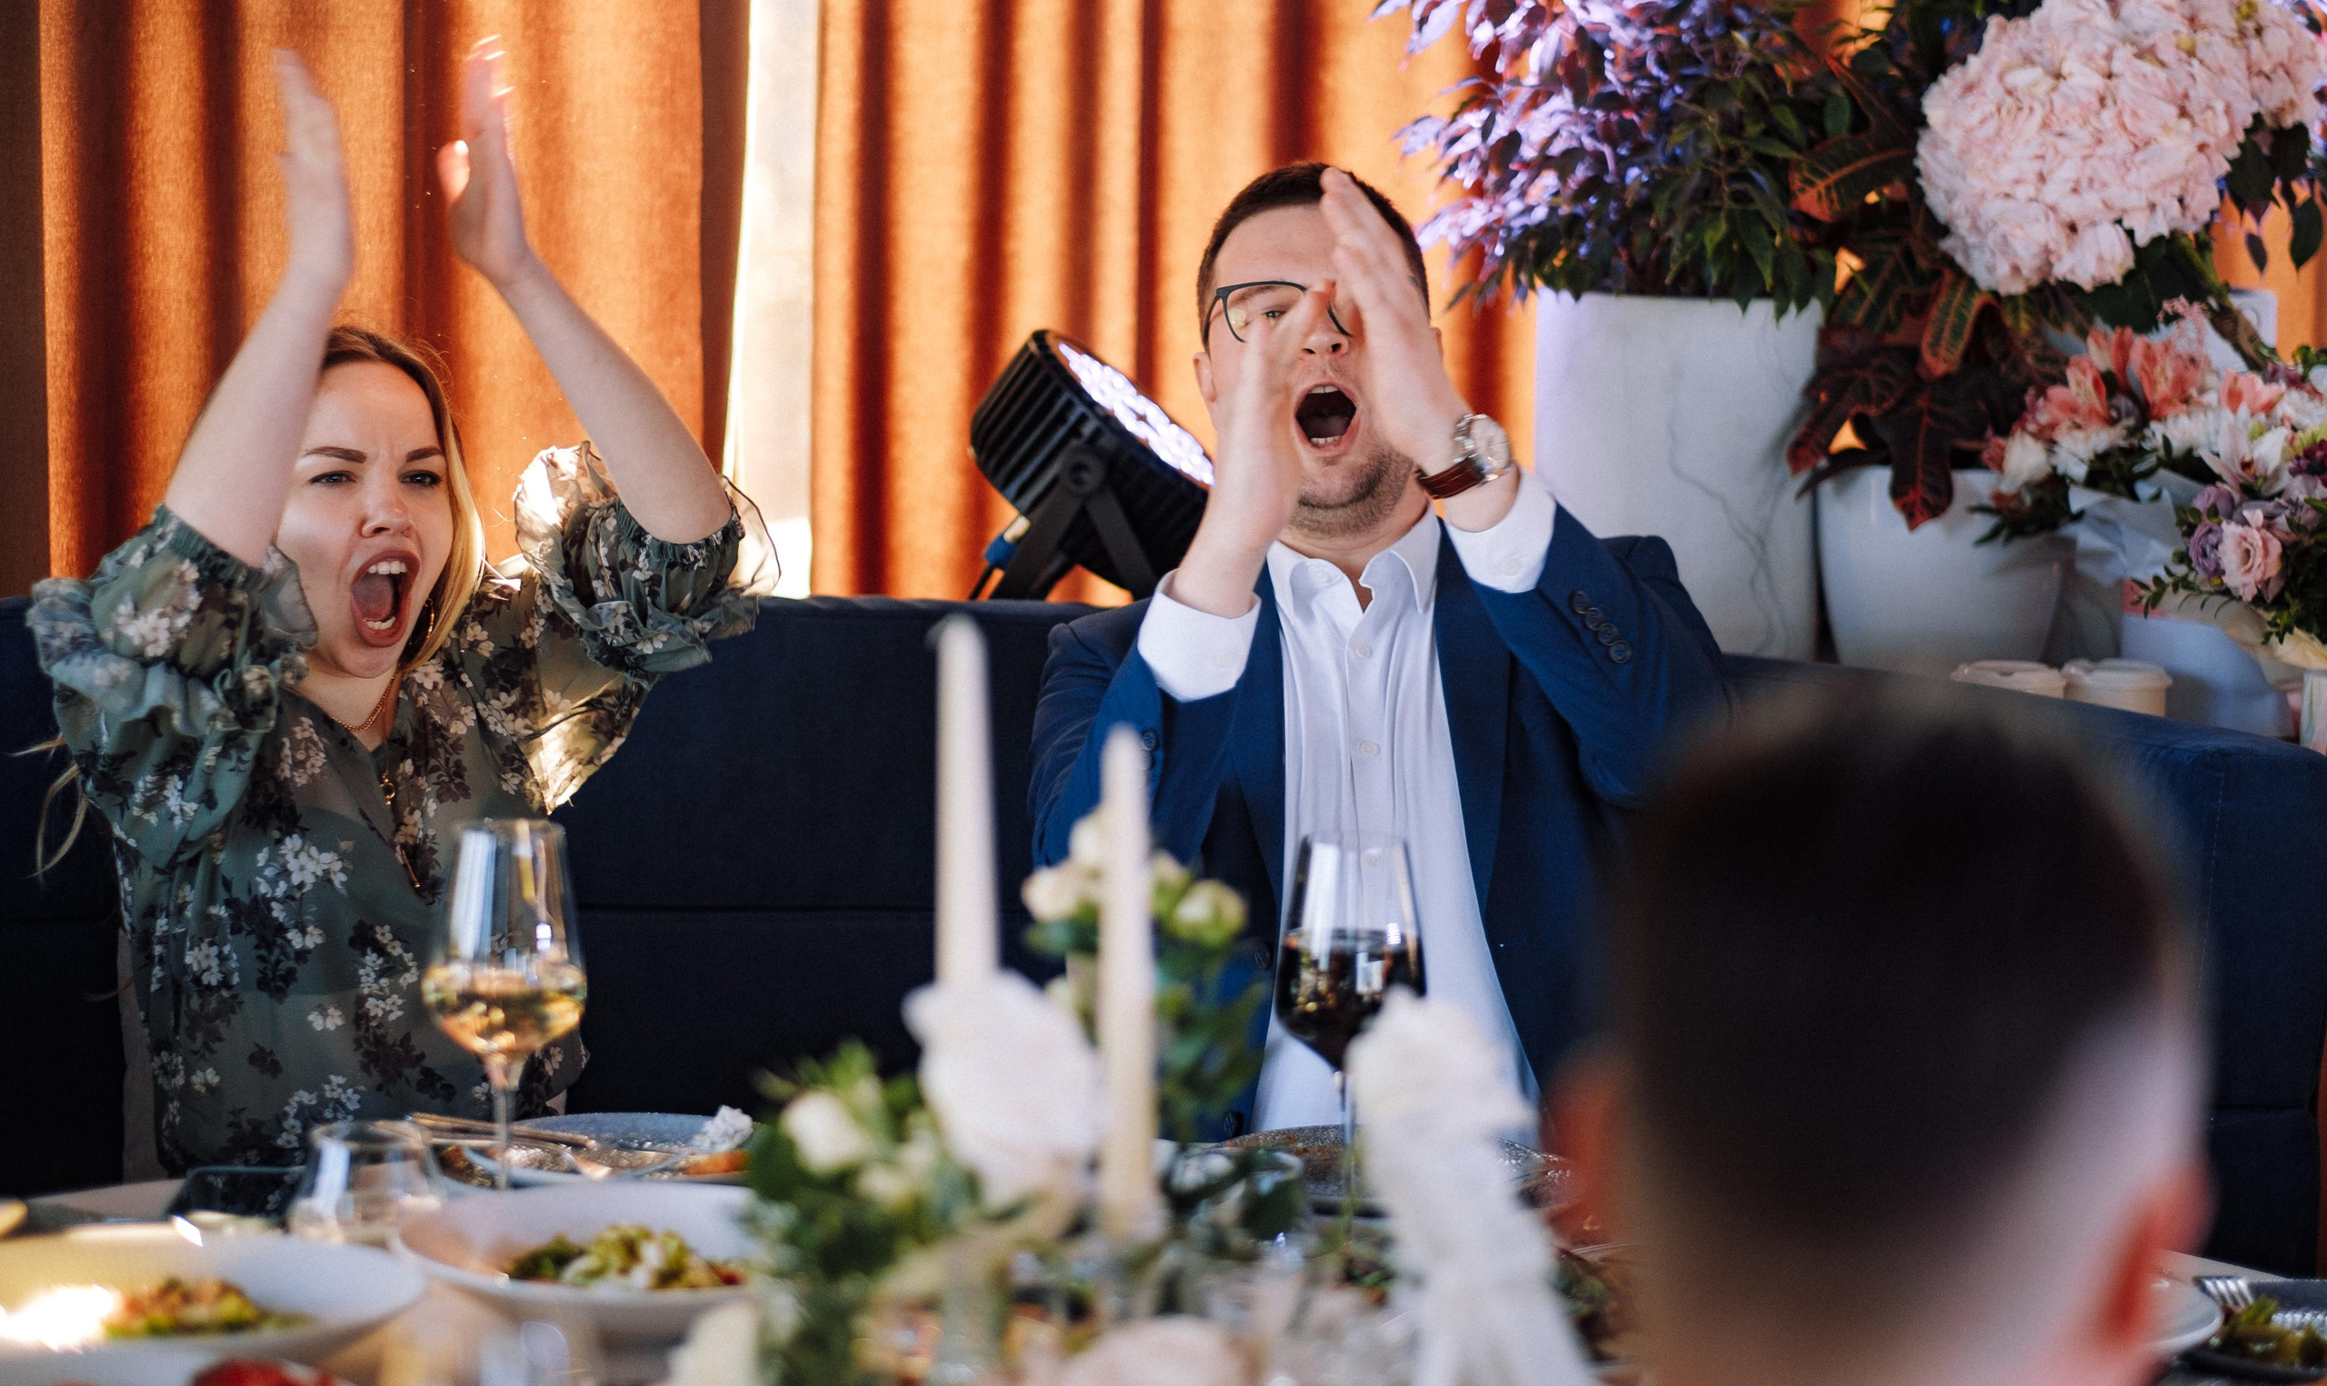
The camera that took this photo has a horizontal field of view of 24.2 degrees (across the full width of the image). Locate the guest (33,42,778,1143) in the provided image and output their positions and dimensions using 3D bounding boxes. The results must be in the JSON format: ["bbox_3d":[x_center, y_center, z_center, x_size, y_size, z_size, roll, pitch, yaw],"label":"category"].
[{"bbox_3d":[-0.489,0.278,3.496,0.500,1.390,0.800,0,8,-6],"label":"guest"}]

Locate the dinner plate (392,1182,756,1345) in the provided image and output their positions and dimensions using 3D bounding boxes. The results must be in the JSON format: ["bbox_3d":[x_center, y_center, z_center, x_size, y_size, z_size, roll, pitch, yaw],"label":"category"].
[{"bbox_3d":[-0.267,0.306,2.792,0.260,0.052,0.260,1,8,0],"label":"dinner plate"}]

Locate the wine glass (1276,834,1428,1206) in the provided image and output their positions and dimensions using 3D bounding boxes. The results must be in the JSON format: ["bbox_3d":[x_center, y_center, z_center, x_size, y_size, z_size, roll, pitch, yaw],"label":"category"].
[{"bbox_3d":[0.101,0.192,3.006,0.084,0.225,0.084,1,8,0],"label":"wine glass"}]

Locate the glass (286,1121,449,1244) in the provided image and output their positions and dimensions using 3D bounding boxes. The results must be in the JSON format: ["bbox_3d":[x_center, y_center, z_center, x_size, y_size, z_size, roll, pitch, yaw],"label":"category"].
[{"bbox_3d":[-0.419,0.275,2.866,0.084,0.086,0.084,1,8,0],"label":"glass"}]

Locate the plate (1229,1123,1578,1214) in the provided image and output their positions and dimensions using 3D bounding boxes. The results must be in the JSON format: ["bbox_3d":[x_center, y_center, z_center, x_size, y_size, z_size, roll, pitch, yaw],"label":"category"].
[{"bbox_3d":[0.128,0.281,3.089,0.208,0.025,0.208,1,8,0],"label":"plate"}]

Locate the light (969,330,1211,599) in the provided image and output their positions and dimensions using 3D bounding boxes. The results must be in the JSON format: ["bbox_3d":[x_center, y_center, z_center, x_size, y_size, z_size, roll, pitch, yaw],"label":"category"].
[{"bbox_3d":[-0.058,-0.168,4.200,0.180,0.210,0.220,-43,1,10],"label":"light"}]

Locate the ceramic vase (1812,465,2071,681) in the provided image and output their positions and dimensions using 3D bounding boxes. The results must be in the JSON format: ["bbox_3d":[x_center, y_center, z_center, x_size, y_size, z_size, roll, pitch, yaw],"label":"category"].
[{"bbox_3d":[0.621,-0.080,4.330,0.200,0.200,0.200,1,8,0],"label":"ceramic vase"}]

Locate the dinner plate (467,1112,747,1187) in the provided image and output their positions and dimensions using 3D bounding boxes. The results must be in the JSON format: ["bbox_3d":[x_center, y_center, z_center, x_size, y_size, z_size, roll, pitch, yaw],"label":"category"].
[{"bbox_3d":[-0.310,0.273,3.109,0.185,0.025,0.185,1,8,0],"label":"dinner plate"}]

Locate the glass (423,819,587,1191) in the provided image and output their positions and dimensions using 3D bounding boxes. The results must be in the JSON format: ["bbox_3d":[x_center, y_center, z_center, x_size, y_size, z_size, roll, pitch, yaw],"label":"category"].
[{"bbox_3d":[-0.359,0.189,2.966,0.087,0.231,0.087,1,8,0],"label":"glass"}]

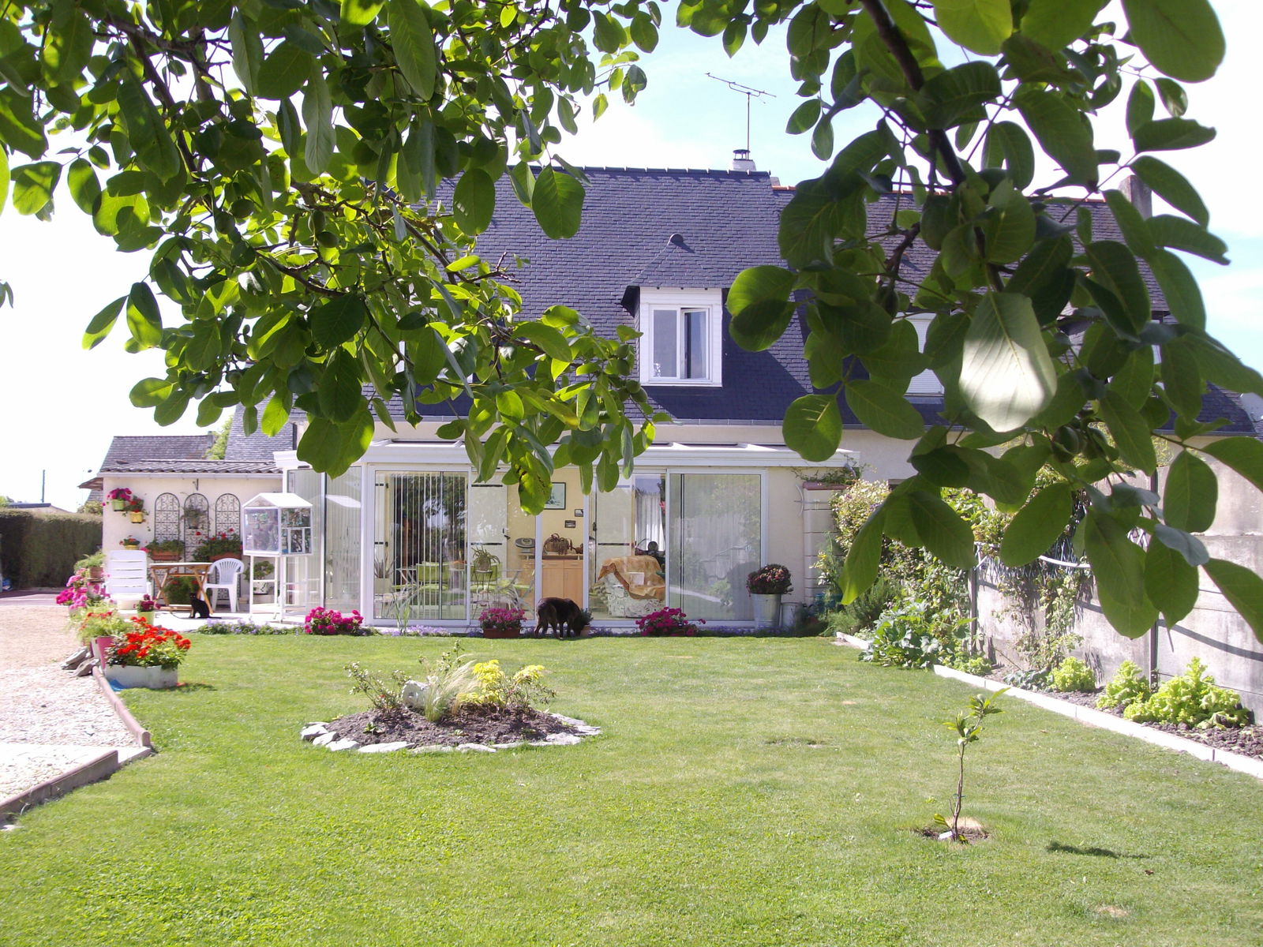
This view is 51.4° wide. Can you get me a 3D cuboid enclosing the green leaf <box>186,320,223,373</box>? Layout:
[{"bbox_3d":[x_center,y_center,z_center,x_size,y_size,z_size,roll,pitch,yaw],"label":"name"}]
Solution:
[{"bbox_3d":[-0.796,-0.238,2.450,0.064,0.105,0.035,17,0,-19],"label":"green leaf"}]

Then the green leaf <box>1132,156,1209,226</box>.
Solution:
[{"bbox_3d":[0.636,-0.332,1.550,0.118,0.048,0.035,38,-8,0],"label":"green leaf"}]

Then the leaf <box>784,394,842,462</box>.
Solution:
[{"bbox_3d":[0.219,-0.055,1.584,0.070,0.086,0.030,23,5,6],"label":"leaf"}]

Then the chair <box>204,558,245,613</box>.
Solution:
[{"bbox_3d":[-6.074,1.671,19.600,0.560,0.790,0.550,0,-2,0],"label":"chair"}]

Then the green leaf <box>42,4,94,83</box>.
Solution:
[{"bbox_3d":[-0.816,-0.620,1.900,0.070,0.115,0.035,14,0,0],"label":"green leaf"}]

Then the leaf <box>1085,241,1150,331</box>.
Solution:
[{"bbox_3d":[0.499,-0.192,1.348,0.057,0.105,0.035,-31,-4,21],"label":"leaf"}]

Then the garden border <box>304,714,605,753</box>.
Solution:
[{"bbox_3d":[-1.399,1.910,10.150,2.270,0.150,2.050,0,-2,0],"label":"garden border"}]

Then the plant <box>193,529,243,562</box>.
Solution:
[{"bbox_3d":[-6.507,1.134,20.600,0.790,0.510,0.380,0,-2,-5],"label":"plant"}]

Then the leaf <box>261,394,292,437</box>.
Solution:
[{"bbox_3d":[-0.661,-0.109,2.450,0.050,0.096,0.035,25,0,-15],"label":"leaf"}]

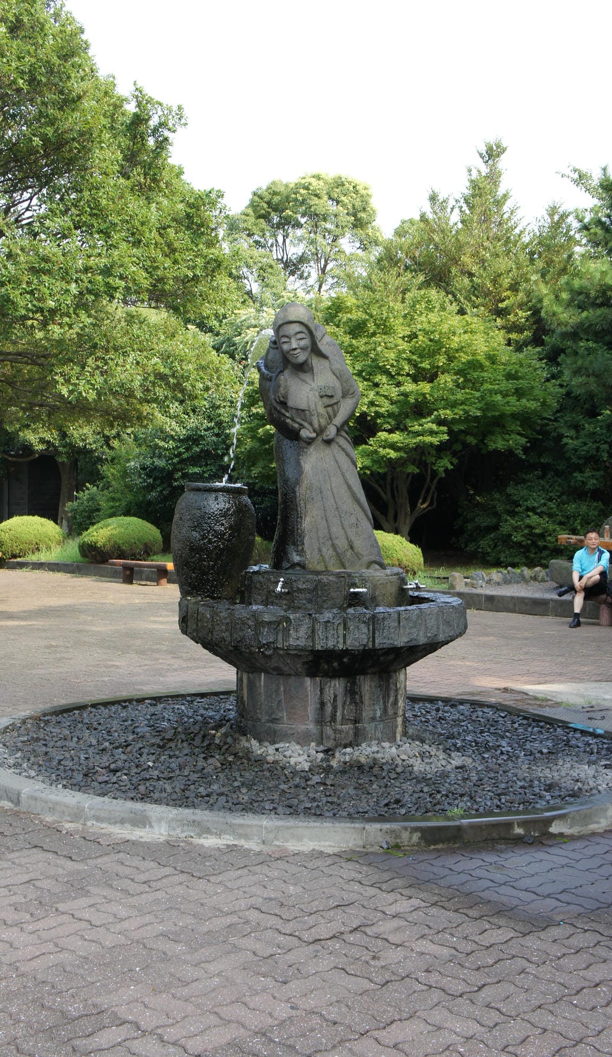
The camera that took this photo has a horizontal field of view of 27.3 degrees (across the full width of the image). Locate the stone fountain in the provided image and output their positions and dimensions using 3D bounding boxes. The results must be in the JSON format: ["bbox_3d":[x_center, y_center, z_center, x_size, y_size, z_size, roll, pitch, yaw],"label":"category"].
[{"bbox_3d":[0.093,-0.061,8.100,1.890,2.770,1.830,1,1,0],"label":"stone fountain"}]

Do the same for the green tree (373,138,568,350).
[{"bbox_3d":[4.999,-5.380,37.000,6.000,11.900,6.000,1,1,0],"label":"green tree"}]

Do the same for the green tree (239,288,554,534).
[{"bbox_3d":[2.061,-2.446,29.300,7.300,6.300,7.000,1,1,0],"label":"green tree"}]

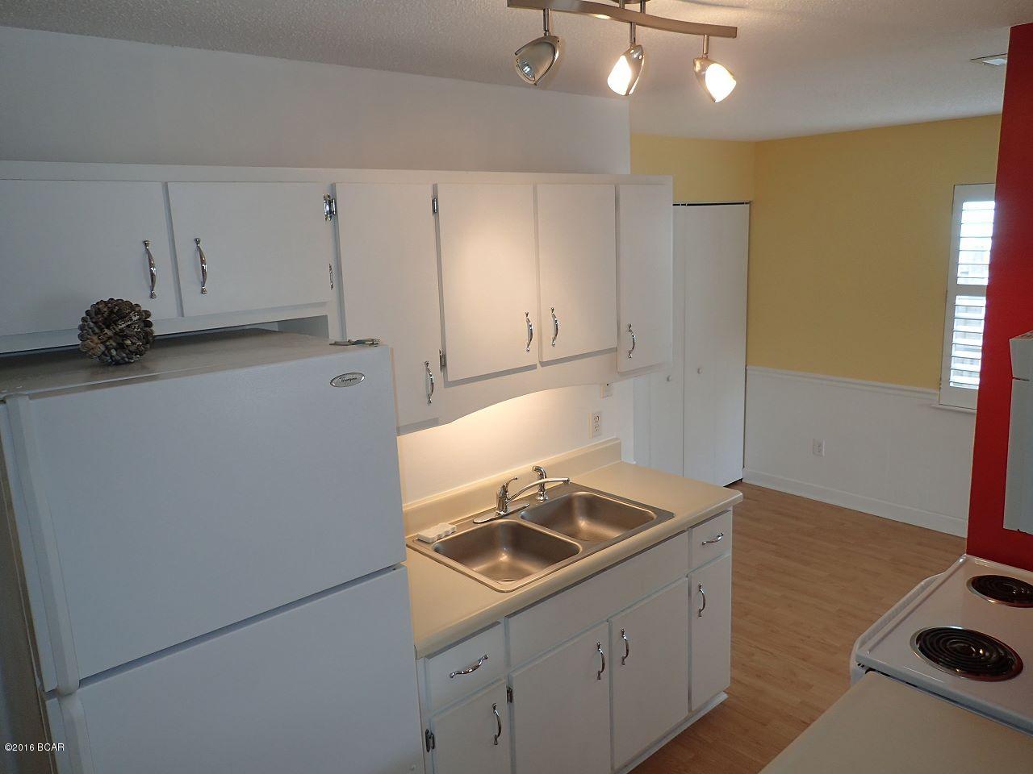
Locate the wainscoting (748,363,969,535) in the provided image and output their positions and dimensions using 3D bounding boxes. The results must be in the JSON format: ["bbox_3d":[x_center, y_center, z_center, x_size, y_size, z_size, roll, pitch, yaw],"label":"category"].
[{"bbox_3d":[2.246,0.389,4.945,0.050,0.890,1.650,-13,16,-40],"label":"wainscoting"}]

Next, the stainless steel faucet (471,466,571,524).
[{"bbox_3d":[0.025,0.417,2.828,0.340,0.138,0.225,-13,16,-40],"label":"stainless steel faucet"}]

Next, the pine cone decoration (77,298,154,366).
[{"bbox_3d":[-0.834,-0.115,1.558,0.139,0.139,0.139,-13,16,-40],"label":"pine cone decoration"}]

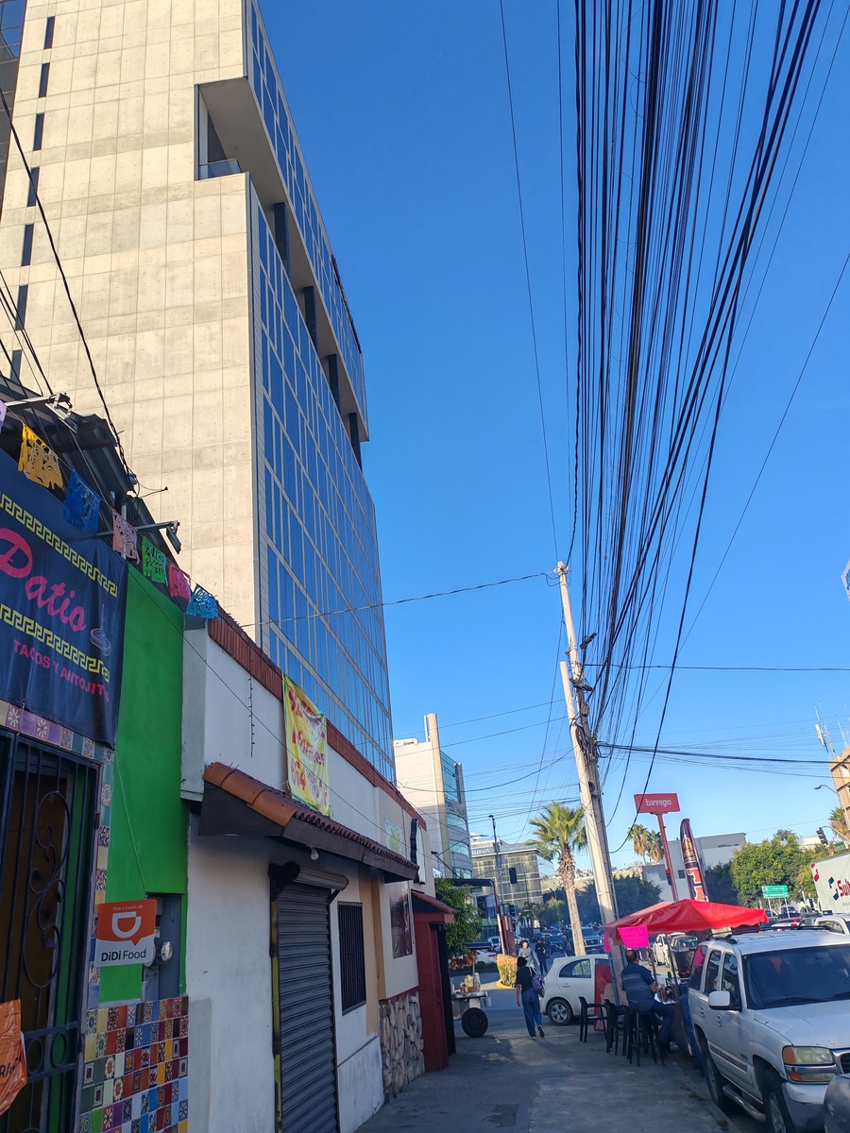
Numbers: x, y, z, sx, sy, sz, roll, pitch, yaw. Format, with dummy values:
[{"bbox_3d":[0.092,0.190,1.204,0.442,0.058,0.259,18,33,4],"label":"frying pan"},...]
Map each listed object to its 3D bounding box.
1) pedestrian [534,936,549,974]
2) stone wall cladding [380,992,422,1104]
[{"bbox_3d":[5.696,18.746,42.562,0.500,1.680,0.380,-12,-23,14],"label":"pedestrian"},{"bbox_3d":[-0.282,6.873,12.831,0.130,1.260,3.500,-7,-23,4],"label":"stone wall cladding"}]

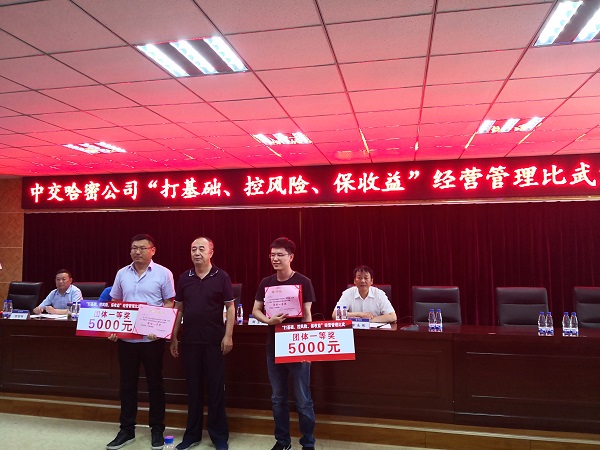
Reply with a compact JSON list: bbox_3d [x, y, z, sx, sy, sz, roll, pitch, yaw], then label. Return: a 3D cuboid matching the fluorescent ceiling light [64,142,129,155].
[{"bbox_3d":[-2.544,-0.981,5.880,0.580,0.060,0.570,-1,-3,12],"label":"fluorescent ceiling light"}]

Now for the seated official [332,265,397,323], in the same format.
[{"bbox_3d":[0.674,1.054,4.780,0.620,1.300,0.720,-1,-3,12],"label":"seated official"}]

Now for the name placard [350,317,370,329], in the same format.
[{"bbox_3d":[0.543,0.897,4.266,0.200,0.098,0.075,-1,-3,12],"label":"name placard"}]

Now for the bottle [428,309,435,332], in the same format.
[{"bbox_3d":[1.159,0.834,4.110,0.061,0.205,0.061,-1,-3,12],"label":"bottle"}]

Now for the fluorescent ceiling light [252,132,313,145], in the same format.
[{"bbox_3d":[-0.197,-1.014,5.379,0.580,0.060,0.570,-1,-3,12],"label":"fluorescent ceiling light"}]

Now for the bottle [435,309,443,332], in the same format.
[{"bbox_3d":[1.218,0.833,4.109,0.061,0.205,0.061,-1,-3,12],"label":"bottle"}]

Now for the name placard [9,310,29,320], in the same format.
[{"bbox_3d":[-2.937,0.944,4.942,0.210,0.098,0.075,-1,-3,12],"label":"name placard"}]

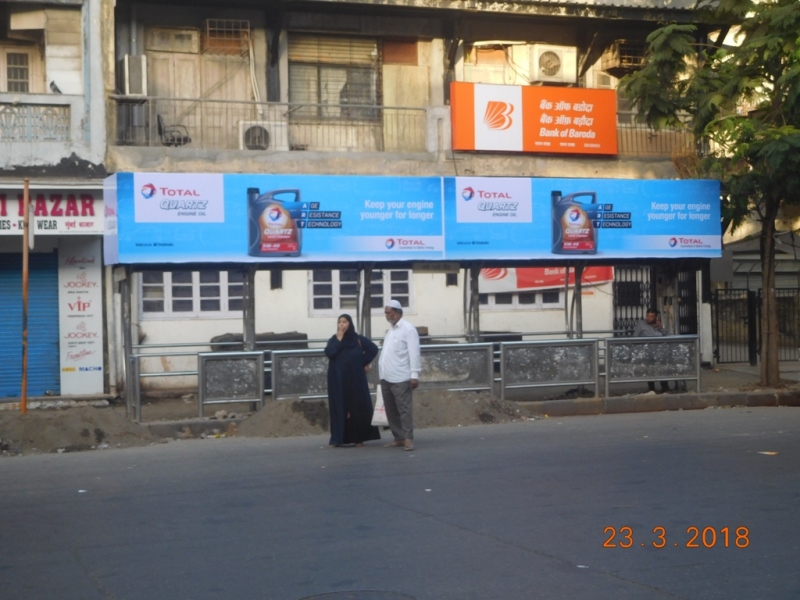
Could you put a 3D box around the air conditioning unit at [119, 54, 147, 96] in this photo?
[{"bbox_3d":[-4.186,-3.443,19.893,0.324,0.637,0.800,-1,0,-20],"label":"air conditioning unit"}]

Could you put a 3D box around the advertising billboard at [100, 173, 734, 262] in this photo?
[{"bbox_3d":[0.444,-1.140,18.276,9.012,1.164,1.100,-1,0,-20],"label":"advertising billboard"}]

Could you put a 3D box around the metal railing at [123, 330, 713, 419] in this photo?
[{"bbox_3d":[0.453,0.998,17.908,8.427,0.934,0.600,-1,0,-20],"label":"metal railing"}]

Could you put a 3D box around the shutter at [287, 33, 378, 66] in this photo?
[{"bbox_3d":[-1.193,-4.433,22.575,1.656,0.505,0.120,-1,0,-20],"label":"shutter"}]

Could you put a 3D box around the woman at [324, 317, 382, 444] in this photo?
[{"bbox_3d":[-0.575,0.957,15.173,0.610,1.580,0.400,-1,0,13],"label":"woman"}]

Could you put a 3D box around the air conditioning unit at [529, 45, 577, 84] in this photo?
[{"bbox_3d":[2.640,-4.064,22.084,0.813,0.647,0.300,-1,0,-20],"label":"air conditioning unit"}]

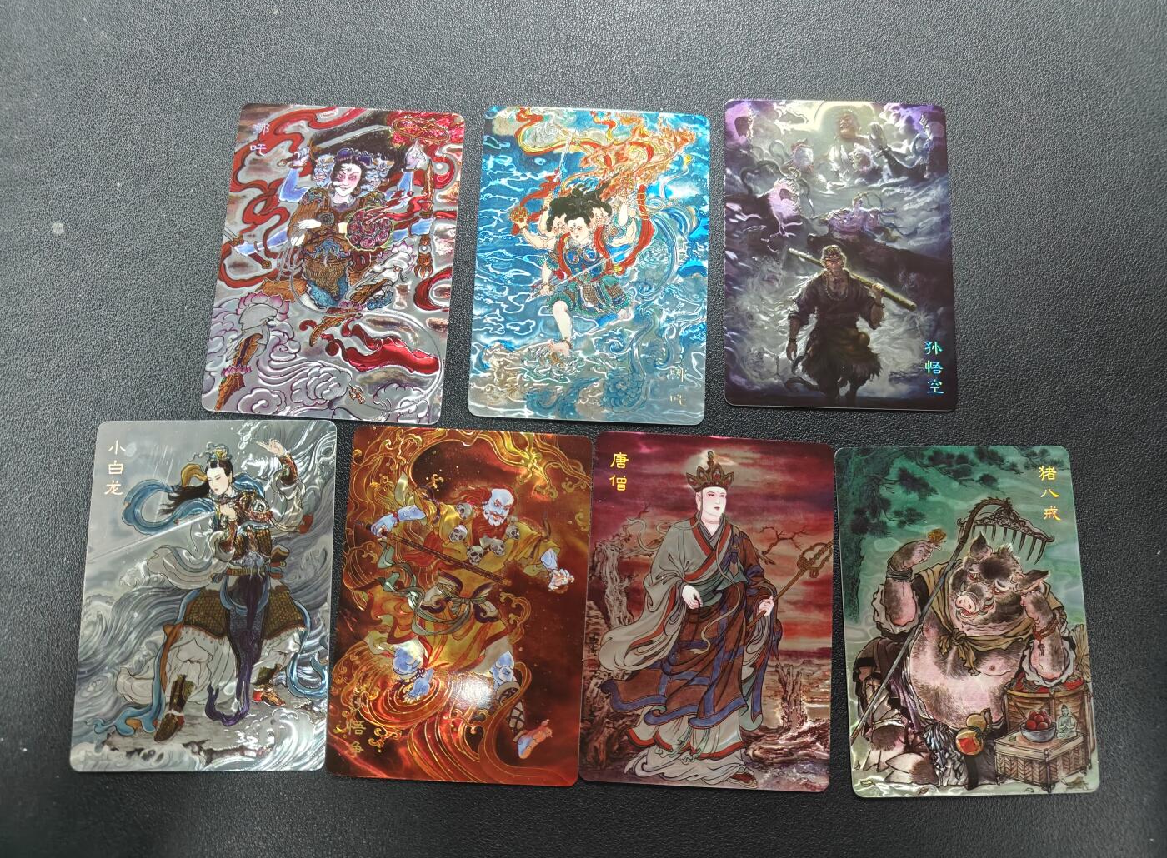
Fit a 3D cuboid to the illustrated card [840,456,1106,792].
[{"bbox_3d":[0.099,0.049,0.210,0.063,0.001,0.088,-1,82,-1],"label":"illustrated card"}]

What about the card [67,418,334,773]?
[{"bbox_3d":[-0.096,0.042,0.207,0.063,0.001,0.088,0,82,-1],"label":"card"}]

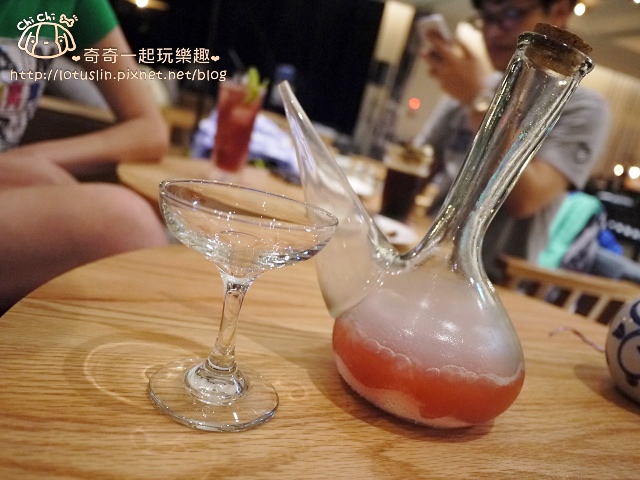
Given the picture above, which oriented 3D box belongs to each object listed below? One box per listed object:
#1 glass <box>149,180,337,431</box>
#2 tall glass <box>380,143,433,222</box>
[{"bbox_3d":[-0.047,0.033,0.280,0.092,0.110,0.092,13,13,0],"label":"glass"},{"bbox_3d":[0.166,-0.109,1.014,0.086,0.136,0.086,13,13,0],"label":"tall glass"}]

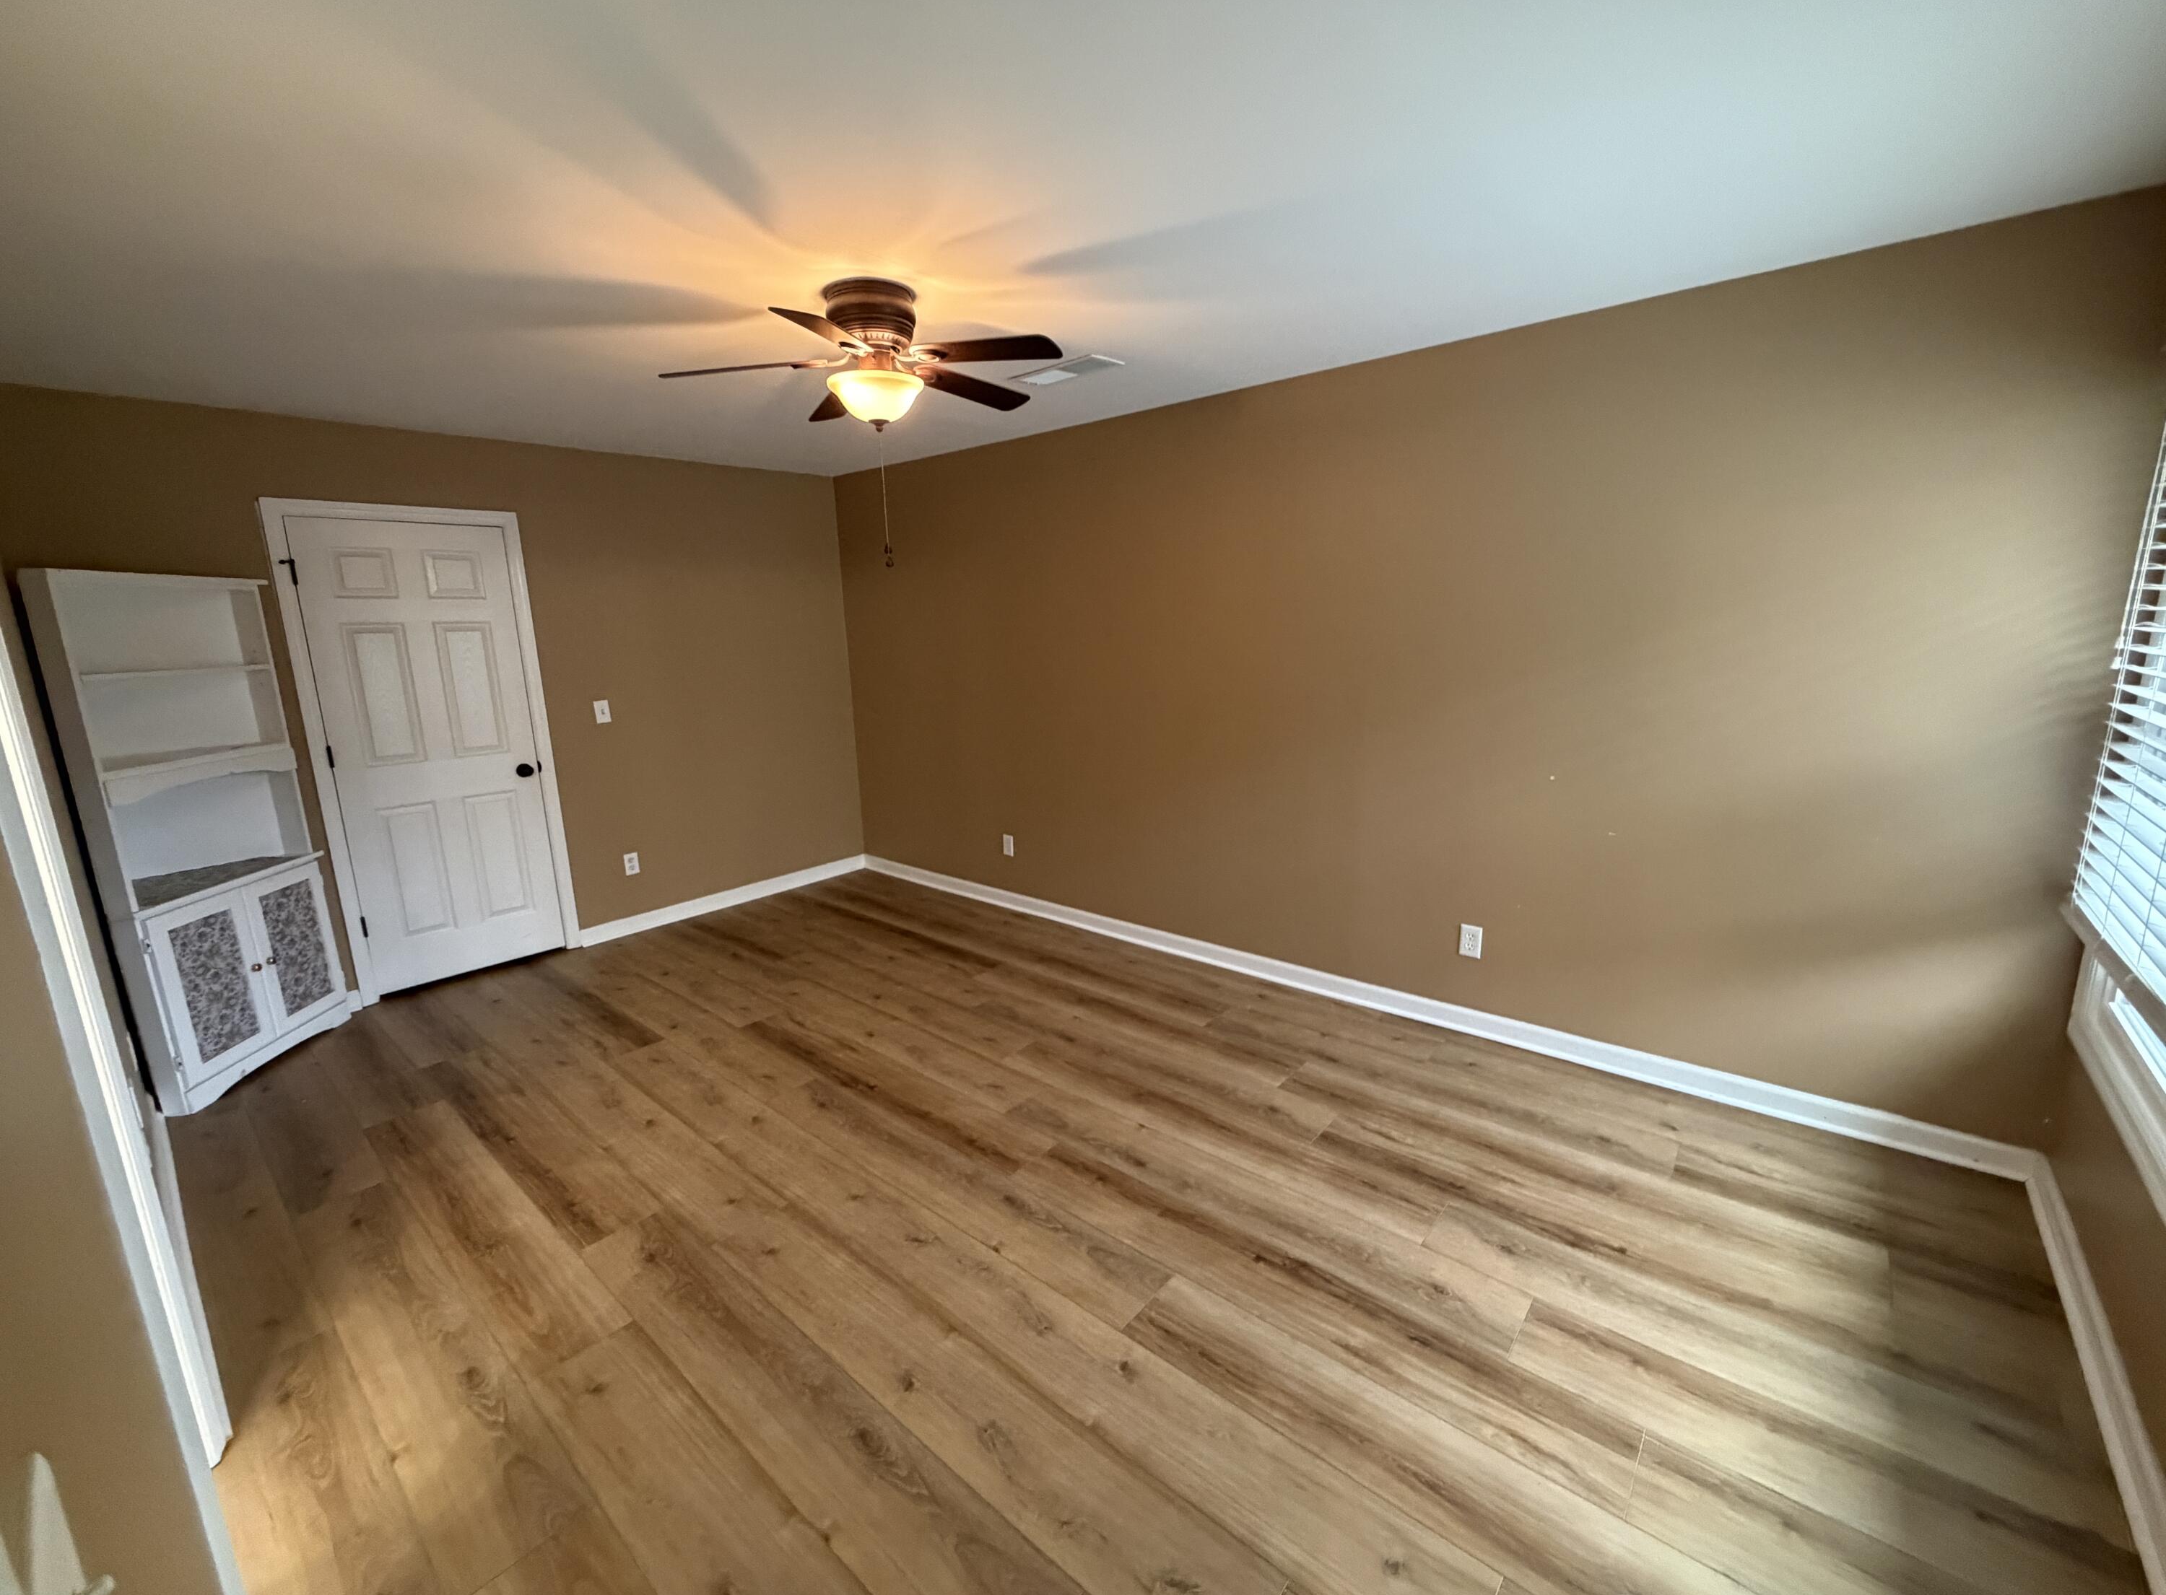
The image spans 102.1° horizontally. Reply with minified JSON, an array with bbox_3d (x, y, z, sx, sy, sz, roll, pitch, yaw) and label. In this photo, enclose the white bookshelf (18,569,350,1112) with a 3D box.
[{"bbox_3d":[-3.319,0.136,3.143,0.484,1.795,0.765,-3,11,-4],"label":"white bookshelf"}]

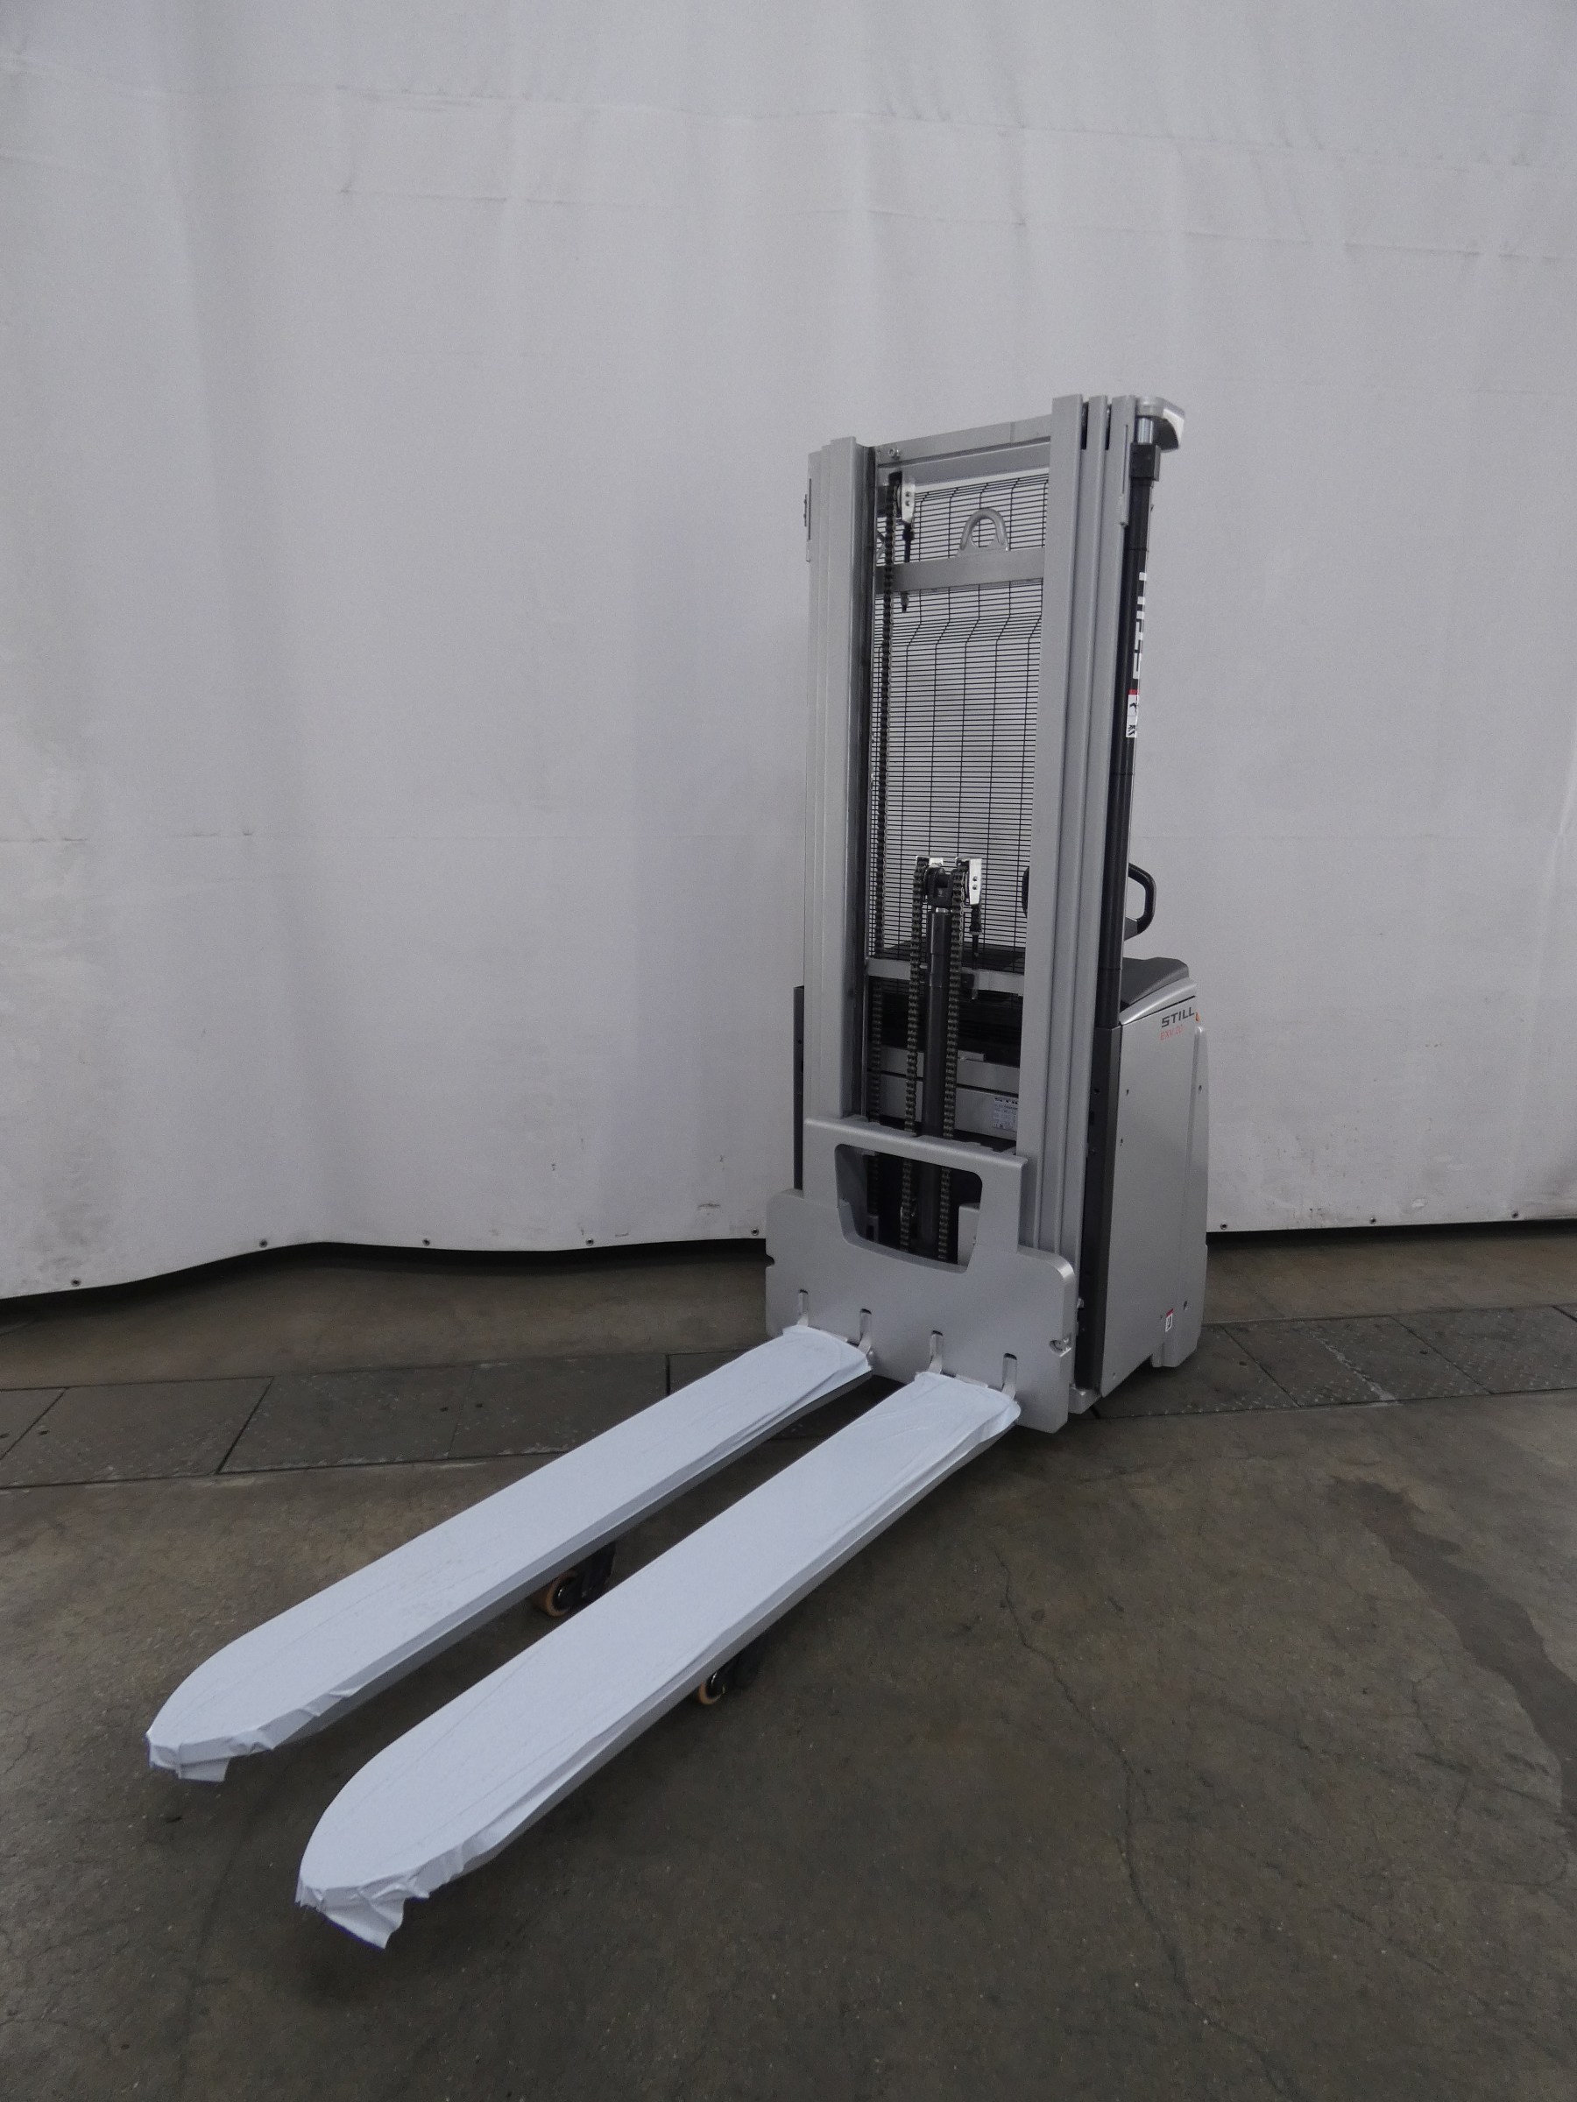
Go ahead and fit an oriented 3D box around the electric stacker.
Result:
[{"bbox_3d":[0.067,-0.131,2.307,0.810,2.196,2.503,10,15,37],"label":"electric stacker"}]

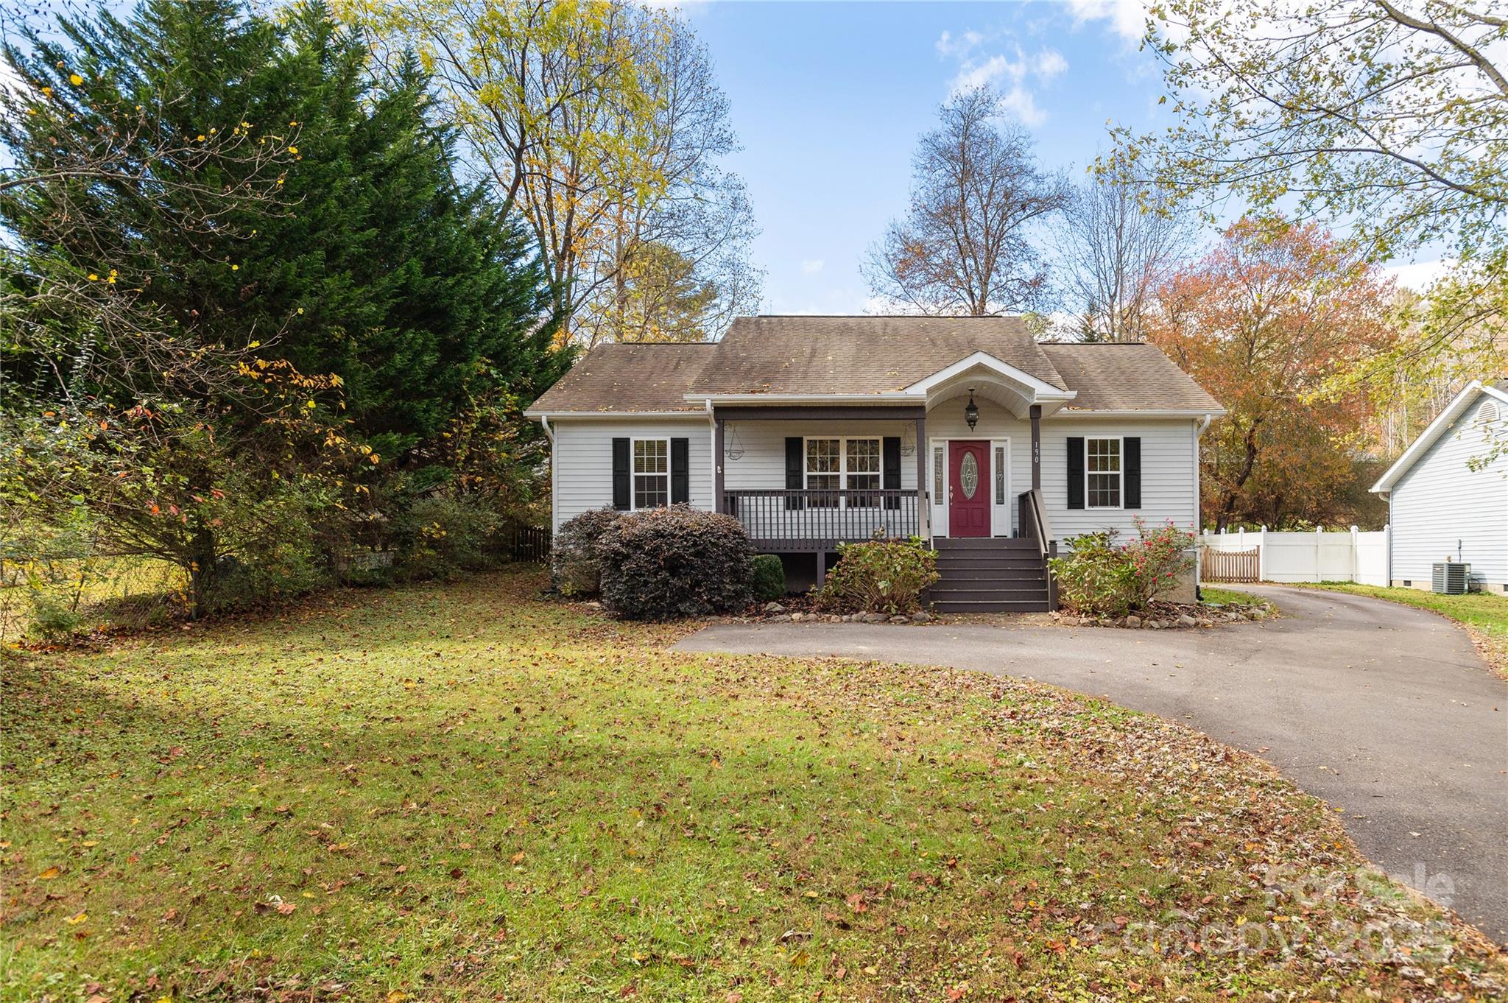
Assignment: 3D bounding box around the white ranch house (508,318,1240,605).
[{"bbox_3d":[2.800,-1.340,19.300,14.200,6.950,11.500,0,-1,3],"label":"white ranch house"}]

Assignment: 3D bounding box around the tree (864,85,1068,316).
[{"bbox_3d":[8.900,-7.400,33.000,8.800,19.500,8.600,0,-1,0],"label":"tree"}]

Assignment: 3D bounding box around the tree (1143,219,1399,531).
[{"bbox_3d":[23.400,-5.100,36.000,11.200,15.300,10.600,0,-1,0],"label":"tree"}]

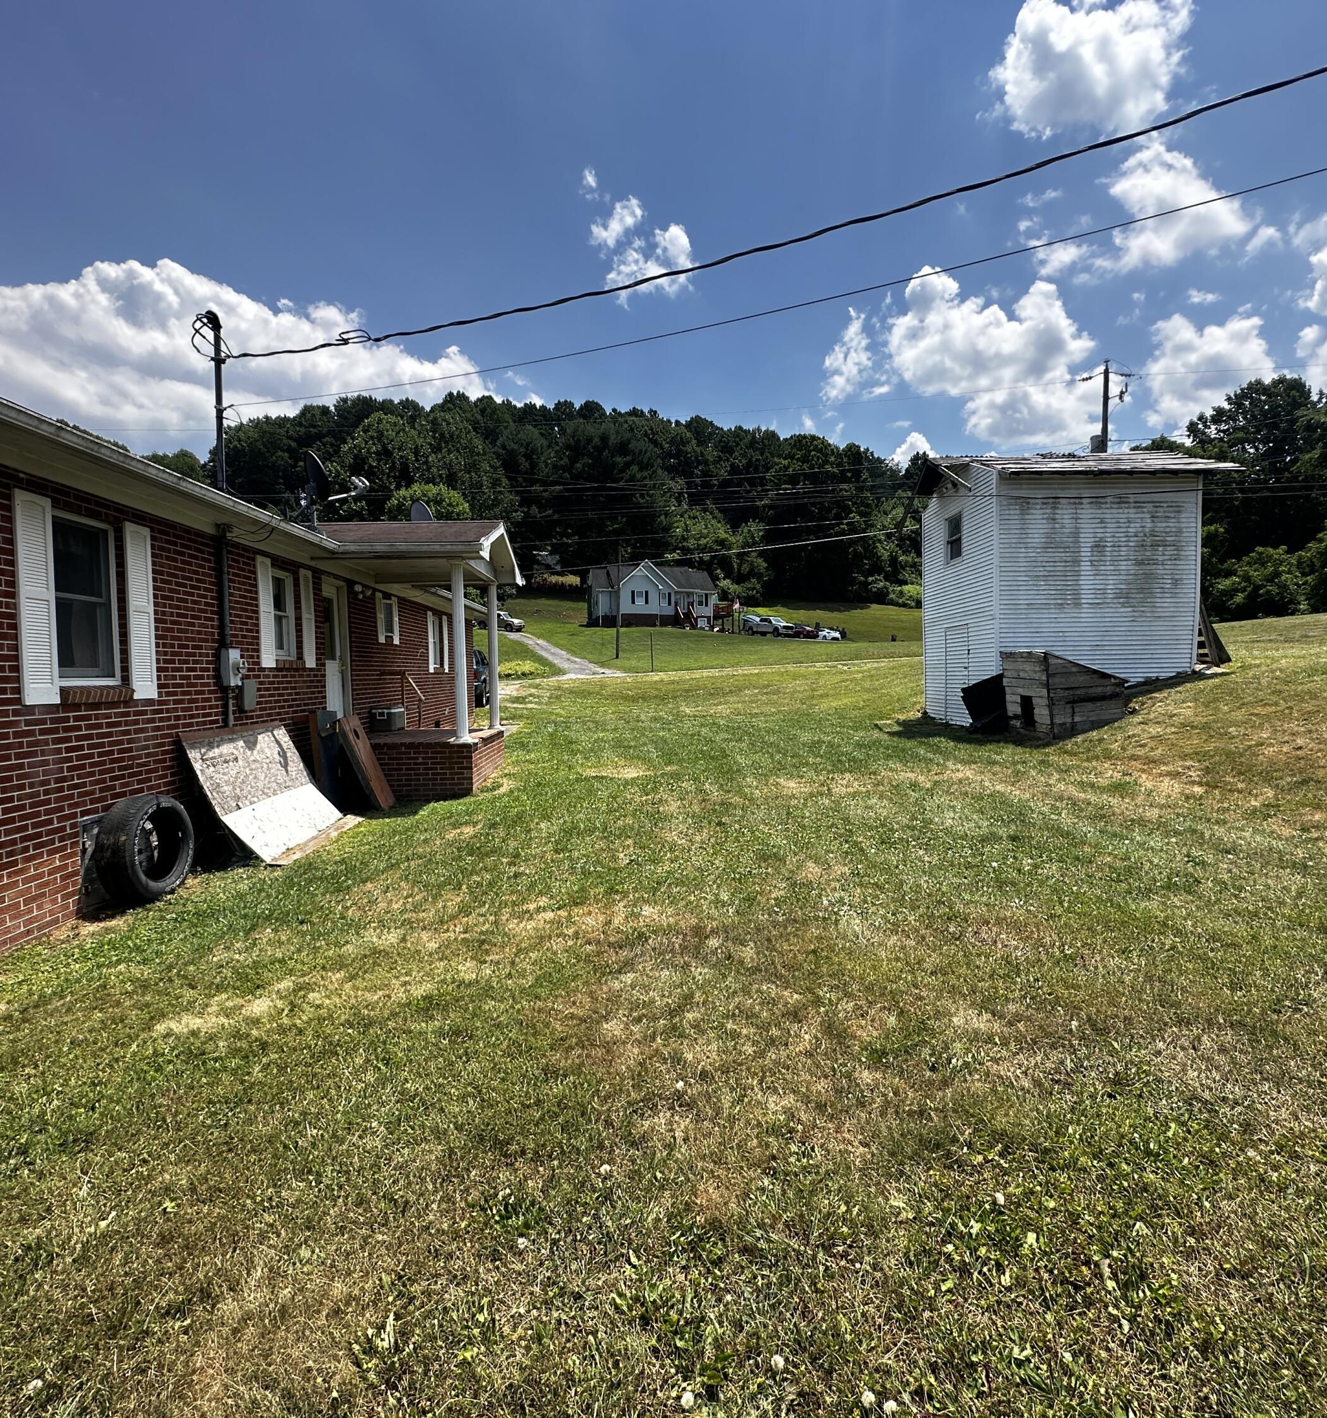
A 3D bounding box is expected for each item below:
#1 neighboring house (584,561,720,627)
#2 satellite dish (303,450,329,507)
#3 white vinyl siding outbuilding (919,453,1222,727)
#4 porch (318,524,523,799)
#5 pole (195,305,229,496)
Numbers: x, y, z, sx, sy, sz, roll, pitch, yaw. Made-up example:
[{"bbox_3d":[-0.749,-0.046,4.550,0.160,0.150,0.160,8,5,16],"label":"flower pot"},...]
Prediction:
[{"bbox_3d":[-1.202,-12.425,83.000,13.000,7.000,9.500,-1,3,-12],"label":"neighboring house"},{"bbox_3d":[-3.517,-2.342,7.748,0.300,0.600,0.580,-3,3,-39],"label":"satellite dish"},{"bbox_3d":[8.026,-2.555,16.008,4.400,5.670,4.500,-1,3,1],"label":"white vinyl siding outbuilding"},{"bbox_3d":[-3.209,-0.710,10.193,2.204,3.485,2.973,-1,3,-2],"label":"porch"},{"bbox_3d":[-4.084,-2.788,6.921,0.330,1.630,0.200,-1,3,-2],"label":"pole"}]

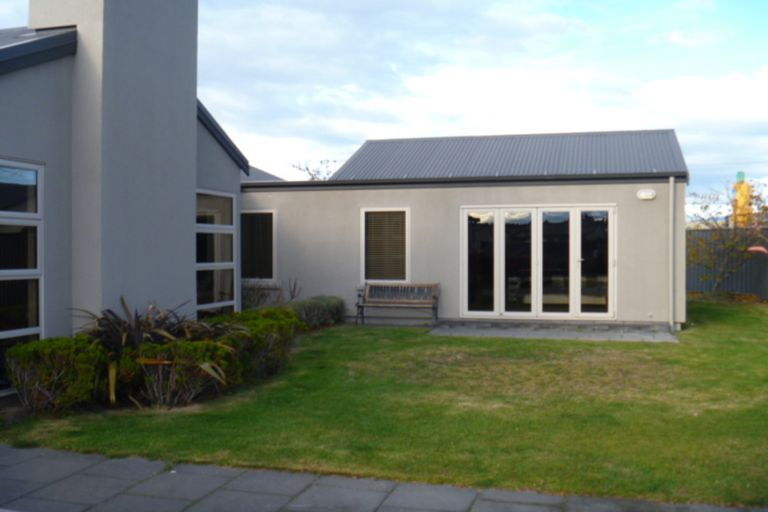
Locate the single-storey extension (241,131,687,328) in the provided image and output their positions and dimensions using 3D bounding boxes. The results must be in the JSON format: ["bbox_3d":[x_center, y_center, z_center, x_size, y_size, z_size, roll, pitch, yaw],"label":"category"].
[{"bbox_3d":[1.746,-0.724,16.738,8.850,3.870,5.050,0,0,16],"label":"single-storey extension"}]

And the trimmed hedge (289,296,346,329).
[{"bbox_3d":[-1.280,1.040,14.200,1.100,0.600,1.100,0,0,16],"label":"trimmed hedge"}]

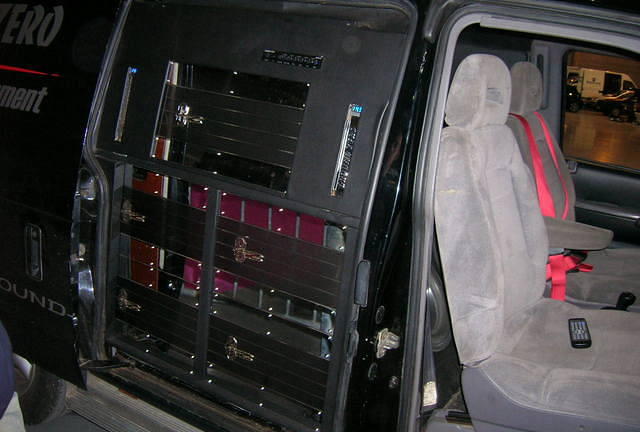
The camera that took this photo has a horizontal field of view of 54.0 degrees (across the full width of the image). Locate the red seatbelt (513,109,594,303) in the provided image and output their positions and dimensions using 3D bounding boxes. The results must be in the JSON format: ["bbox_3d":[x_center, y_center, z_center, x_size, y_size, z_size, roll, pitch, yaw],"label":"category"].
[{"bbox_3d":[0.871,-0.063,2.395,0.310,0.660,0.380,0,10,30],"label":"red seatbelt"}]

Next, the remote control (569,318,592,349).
[{"bbox_3d":[0.758,0.343,1.832,0.052,0.020,0.170,-4,14,18],"label":"remote control"}]

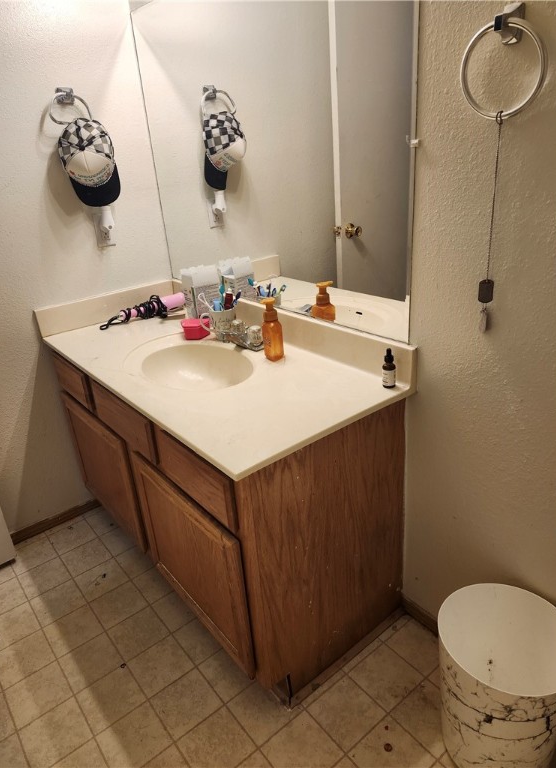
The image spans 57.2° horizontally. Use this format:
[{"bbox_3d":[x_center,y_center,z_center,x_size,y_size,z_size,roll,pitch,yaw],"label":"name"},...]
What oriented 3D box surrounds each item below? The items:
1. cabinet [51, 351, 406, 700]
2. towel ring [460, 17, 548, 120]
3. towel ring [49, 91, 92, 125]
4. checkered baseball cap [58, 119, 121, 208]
[{"bbox_3d":[-0.229,0.278,1.763,0.555,0.764,1.241,-22,29,-33],"label":"cabinet"},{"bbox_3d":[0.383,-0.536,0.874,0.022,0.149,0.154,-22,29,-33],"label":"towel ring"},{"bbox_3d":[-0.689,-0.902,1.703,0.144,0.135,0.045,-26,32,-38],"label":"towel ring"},{"bbox_3d":[-0.642,-0.753,1.742,0.184,0.284,0.149,-13,28,-10],"label":"checkered baseball cap"}]

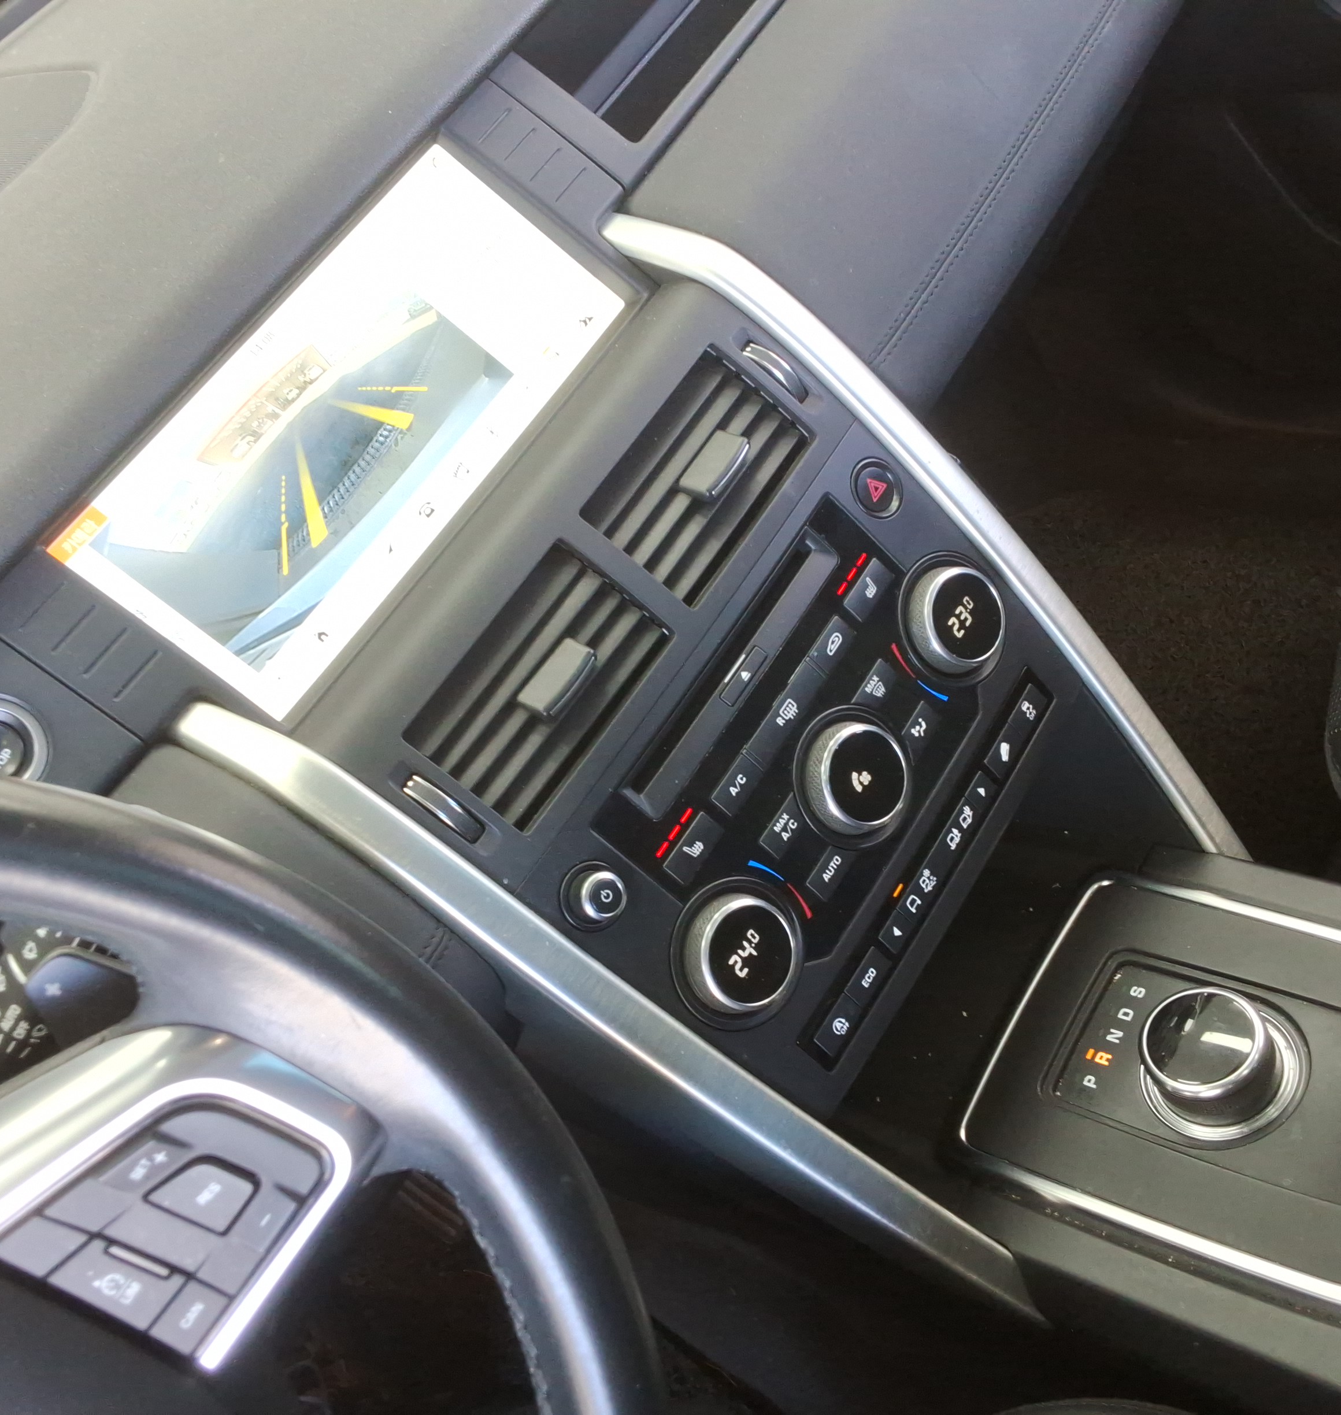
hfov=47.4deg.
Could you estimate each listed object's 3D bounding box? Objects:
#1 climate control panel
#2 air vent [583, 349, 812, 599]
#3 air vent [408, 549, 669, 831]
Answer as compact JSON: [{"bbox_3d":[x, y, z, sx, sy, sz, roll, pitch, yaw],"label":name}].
[{"bbox_3d":[0.067,0.025,0.624,0.225,0.145,0.032,-55,19,-22],"label":"climate control panel"},{"bbox_3d":[0.009,-0.092,0.620,0.097,0.057,0.028,-55,10,-22],"label":"air vent"},{"bbox_3d":[-0.051,-0.007,0.579,0.097,0.057,0.028,-55,10,-22],"label":"air vent"}]

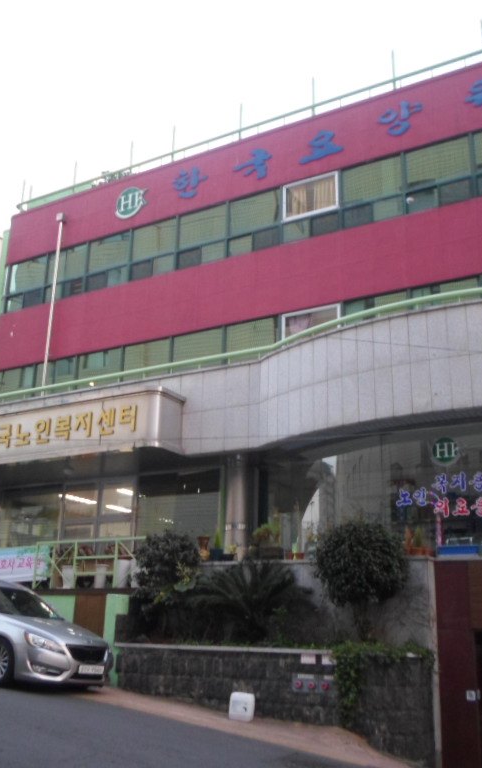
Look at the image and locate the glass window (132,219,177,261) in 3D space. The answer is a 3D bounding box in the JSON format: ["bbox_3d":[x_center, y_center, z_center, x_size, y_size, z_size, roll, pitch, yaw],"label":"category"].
[{"bbox_3d":[-2.230,-3.695,18.982,1.333,0.843,0.100,-8,-20,29],"label":"glass window"}]

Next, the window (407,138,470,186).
[{"bbox_3d":[4.116,-4.624,15.496,1.312,0.843,0.100,-8,-20,29],"label":"window"}]

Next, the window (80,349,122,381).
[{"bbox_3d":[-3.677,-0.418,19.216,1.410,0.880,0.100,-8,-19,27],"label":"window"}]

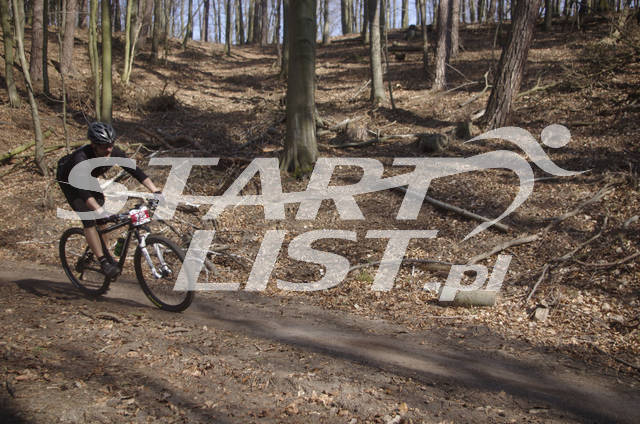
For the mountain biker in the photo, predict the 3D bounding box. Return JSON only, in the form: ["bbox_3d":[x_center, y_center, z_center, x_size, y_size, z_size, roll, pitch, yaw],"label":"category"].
[{"bbox_3d":[-1.910,-0.092,5.740,0.900,1.420,0.660,3,16,32],"label":"mountain biker"}]

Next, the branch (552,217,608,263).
[{"bbox_3d":[3.190,0.340,7.800,1.350,0.420,0.240,-3,4,-42],"label":"branch"}]

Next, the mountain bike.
[{"bbox_3d":[-1.835,0.370,5.850,1.780,1.010,0.650,3,16,32],"label":"mountain bike"}]

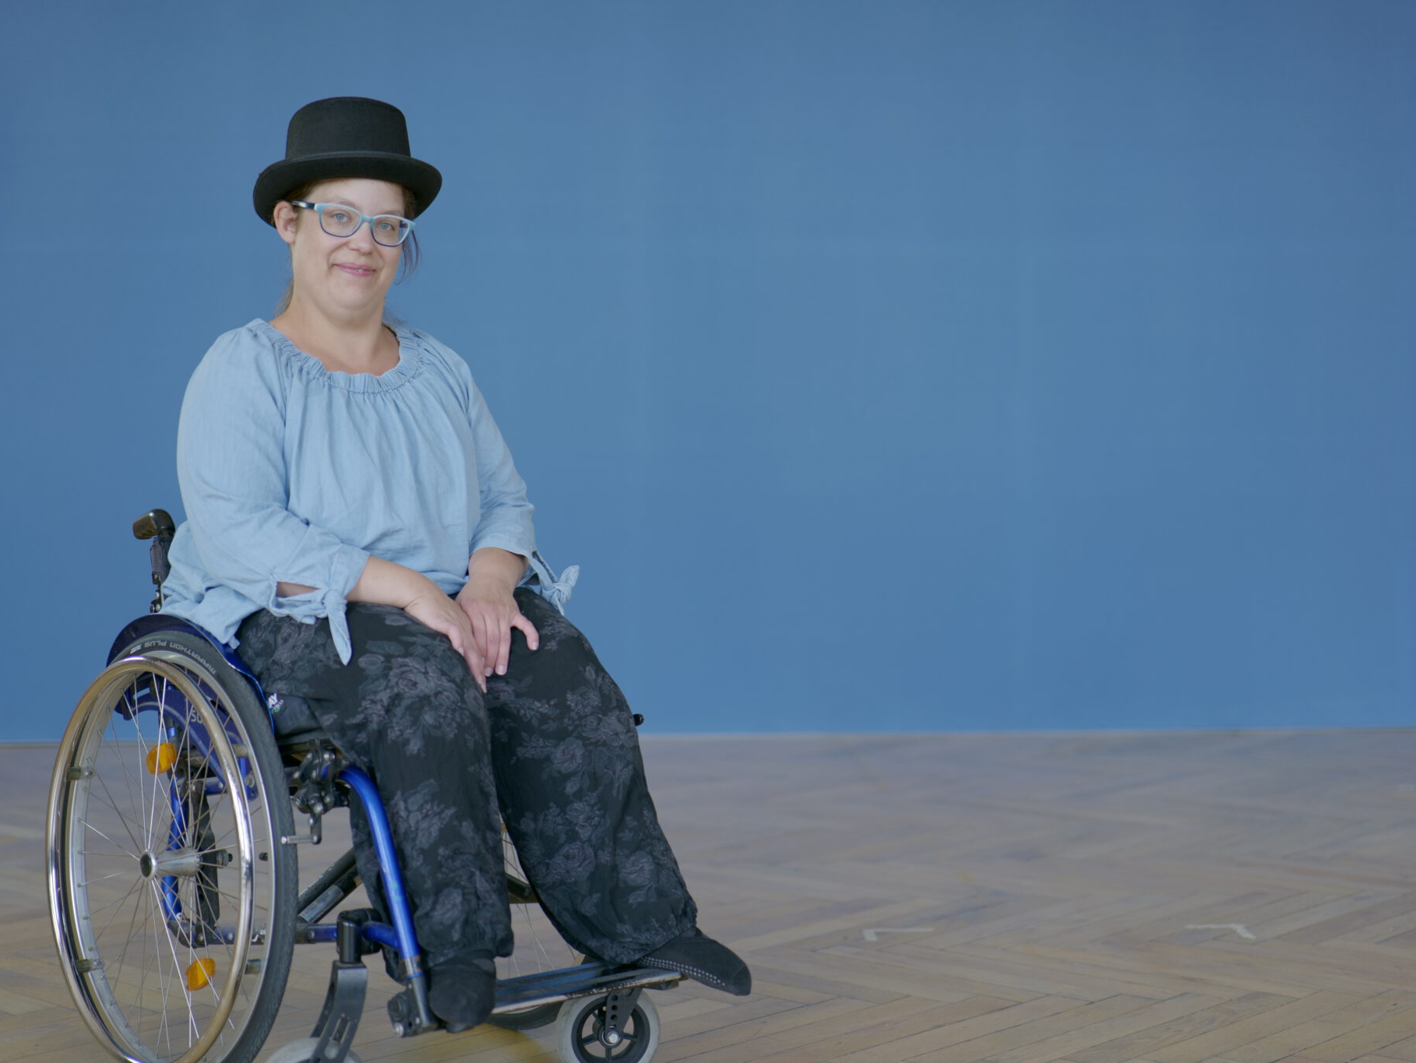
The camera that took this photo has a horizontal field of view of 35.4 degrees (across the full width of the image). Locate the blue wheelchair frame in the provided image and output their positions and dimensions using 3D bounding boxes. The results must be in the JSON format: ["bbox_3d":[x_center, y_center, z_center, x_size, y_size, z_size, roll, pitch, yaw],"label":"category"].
[{"bbox_3d":[-0.418,0.380,3.010,0.600,0.710,0.790,1,-1,-43],"label":"blue wheelchair frame"}]

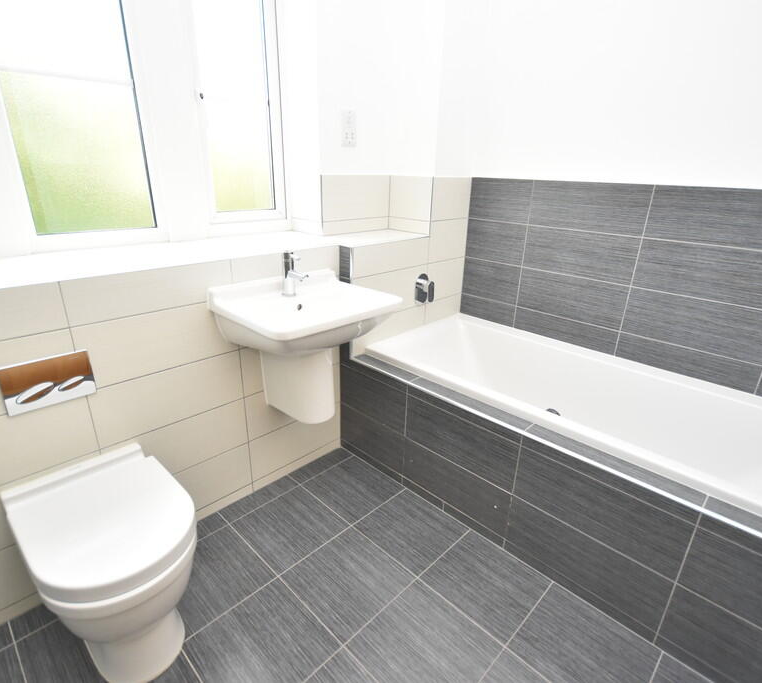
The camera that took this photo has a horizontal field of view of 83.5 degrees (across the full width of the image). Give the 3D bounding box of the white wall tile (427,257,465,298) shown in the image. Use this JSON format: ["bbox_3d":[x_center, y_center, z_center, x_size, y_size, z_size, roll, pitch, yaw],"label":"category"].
[{"bbox_3d":[0.339,-0.325,2.259,0.010,0.201,0.317,20,28,40],"label":"white wall tile"}]

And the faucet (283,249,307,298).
[{"bbox_3d":[-0.320,-0.242,1.573,0.140,0.157,0.048,21,28,41],"label":"faucet"}]

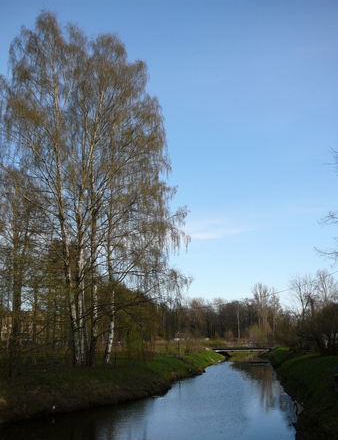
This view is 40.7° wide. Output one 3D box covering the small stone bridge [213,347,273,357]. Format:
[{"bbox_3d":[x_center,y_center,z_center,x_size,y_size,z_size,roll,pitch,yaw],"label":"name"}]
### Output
[{"bbox_3d":[12.272,22.105,76.000,9.900,1.650,2.800,0,-15,0],"label":"small stone bridge"}]

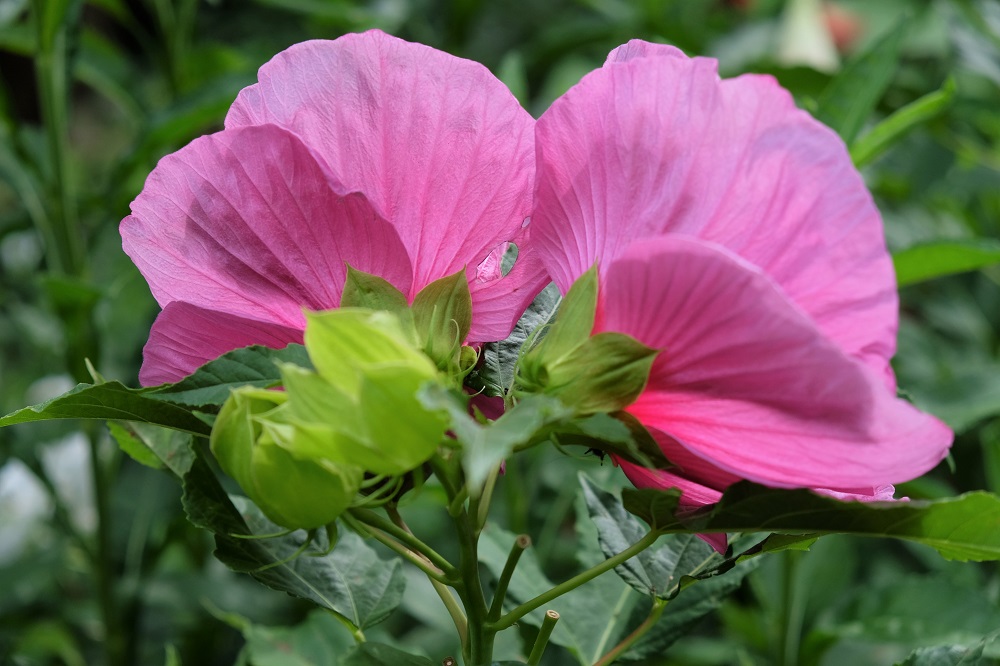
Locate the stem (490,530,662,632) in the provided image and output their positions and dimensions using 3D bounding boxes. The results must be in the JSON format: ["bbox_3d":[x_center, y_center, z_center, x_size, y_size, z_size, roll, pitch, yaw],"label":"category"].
[{"bbox_3d":[0.026,0.083,0.735,0.068,0.010,0.010,-30,0,12],"label":"stem"}]

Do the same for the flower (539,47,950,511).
[{"bbox_3d":[0.087,-0.018,0.785,0.100,0.160,0.140,-4,12,-44],"label":"flower"}]

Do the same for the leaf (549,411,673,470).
[{"bbox_3d":[0.037,0.036,0.730,0.043,0.018,0.030,19,12,18],"label":"leaf"}]

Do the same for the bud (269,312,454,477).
[{"bbox_3d":[-0.044,0.019,0.685,0.050,0.052,0.045,-15,12,0],"label":"bud"}]

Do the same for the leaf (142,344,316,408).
[{"bbox_3d":[-0.094,0.015,0.740,0.060,0.018,0.040,-5,11,-24],"label":"leaf"}]

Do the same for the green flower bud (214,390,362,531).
[{"bbox_3d":[-0.066,0.039,0.680,0.042,0.044,0.040,-28,15,0],"label":"green flower bud"}]

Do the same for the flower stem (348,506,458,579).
[{"bbox_3d":[-0.033,0.070,0.735,0.045,0.012,0.012,32,0,-20],"label":"flower stem"}]

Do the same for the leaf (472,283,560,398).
[{"bbox_3d":[0.006,0.003,0.800,0.032,0.045,0.020,5,6,-6],"label":"leaf"}]

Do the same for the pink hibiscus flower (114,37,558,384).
[{"bbox_3d":[-0.060,-0.045,0.790,0.145,0.122,0.095,-7,21,-10],"label":"pink hibiscus flower"}]

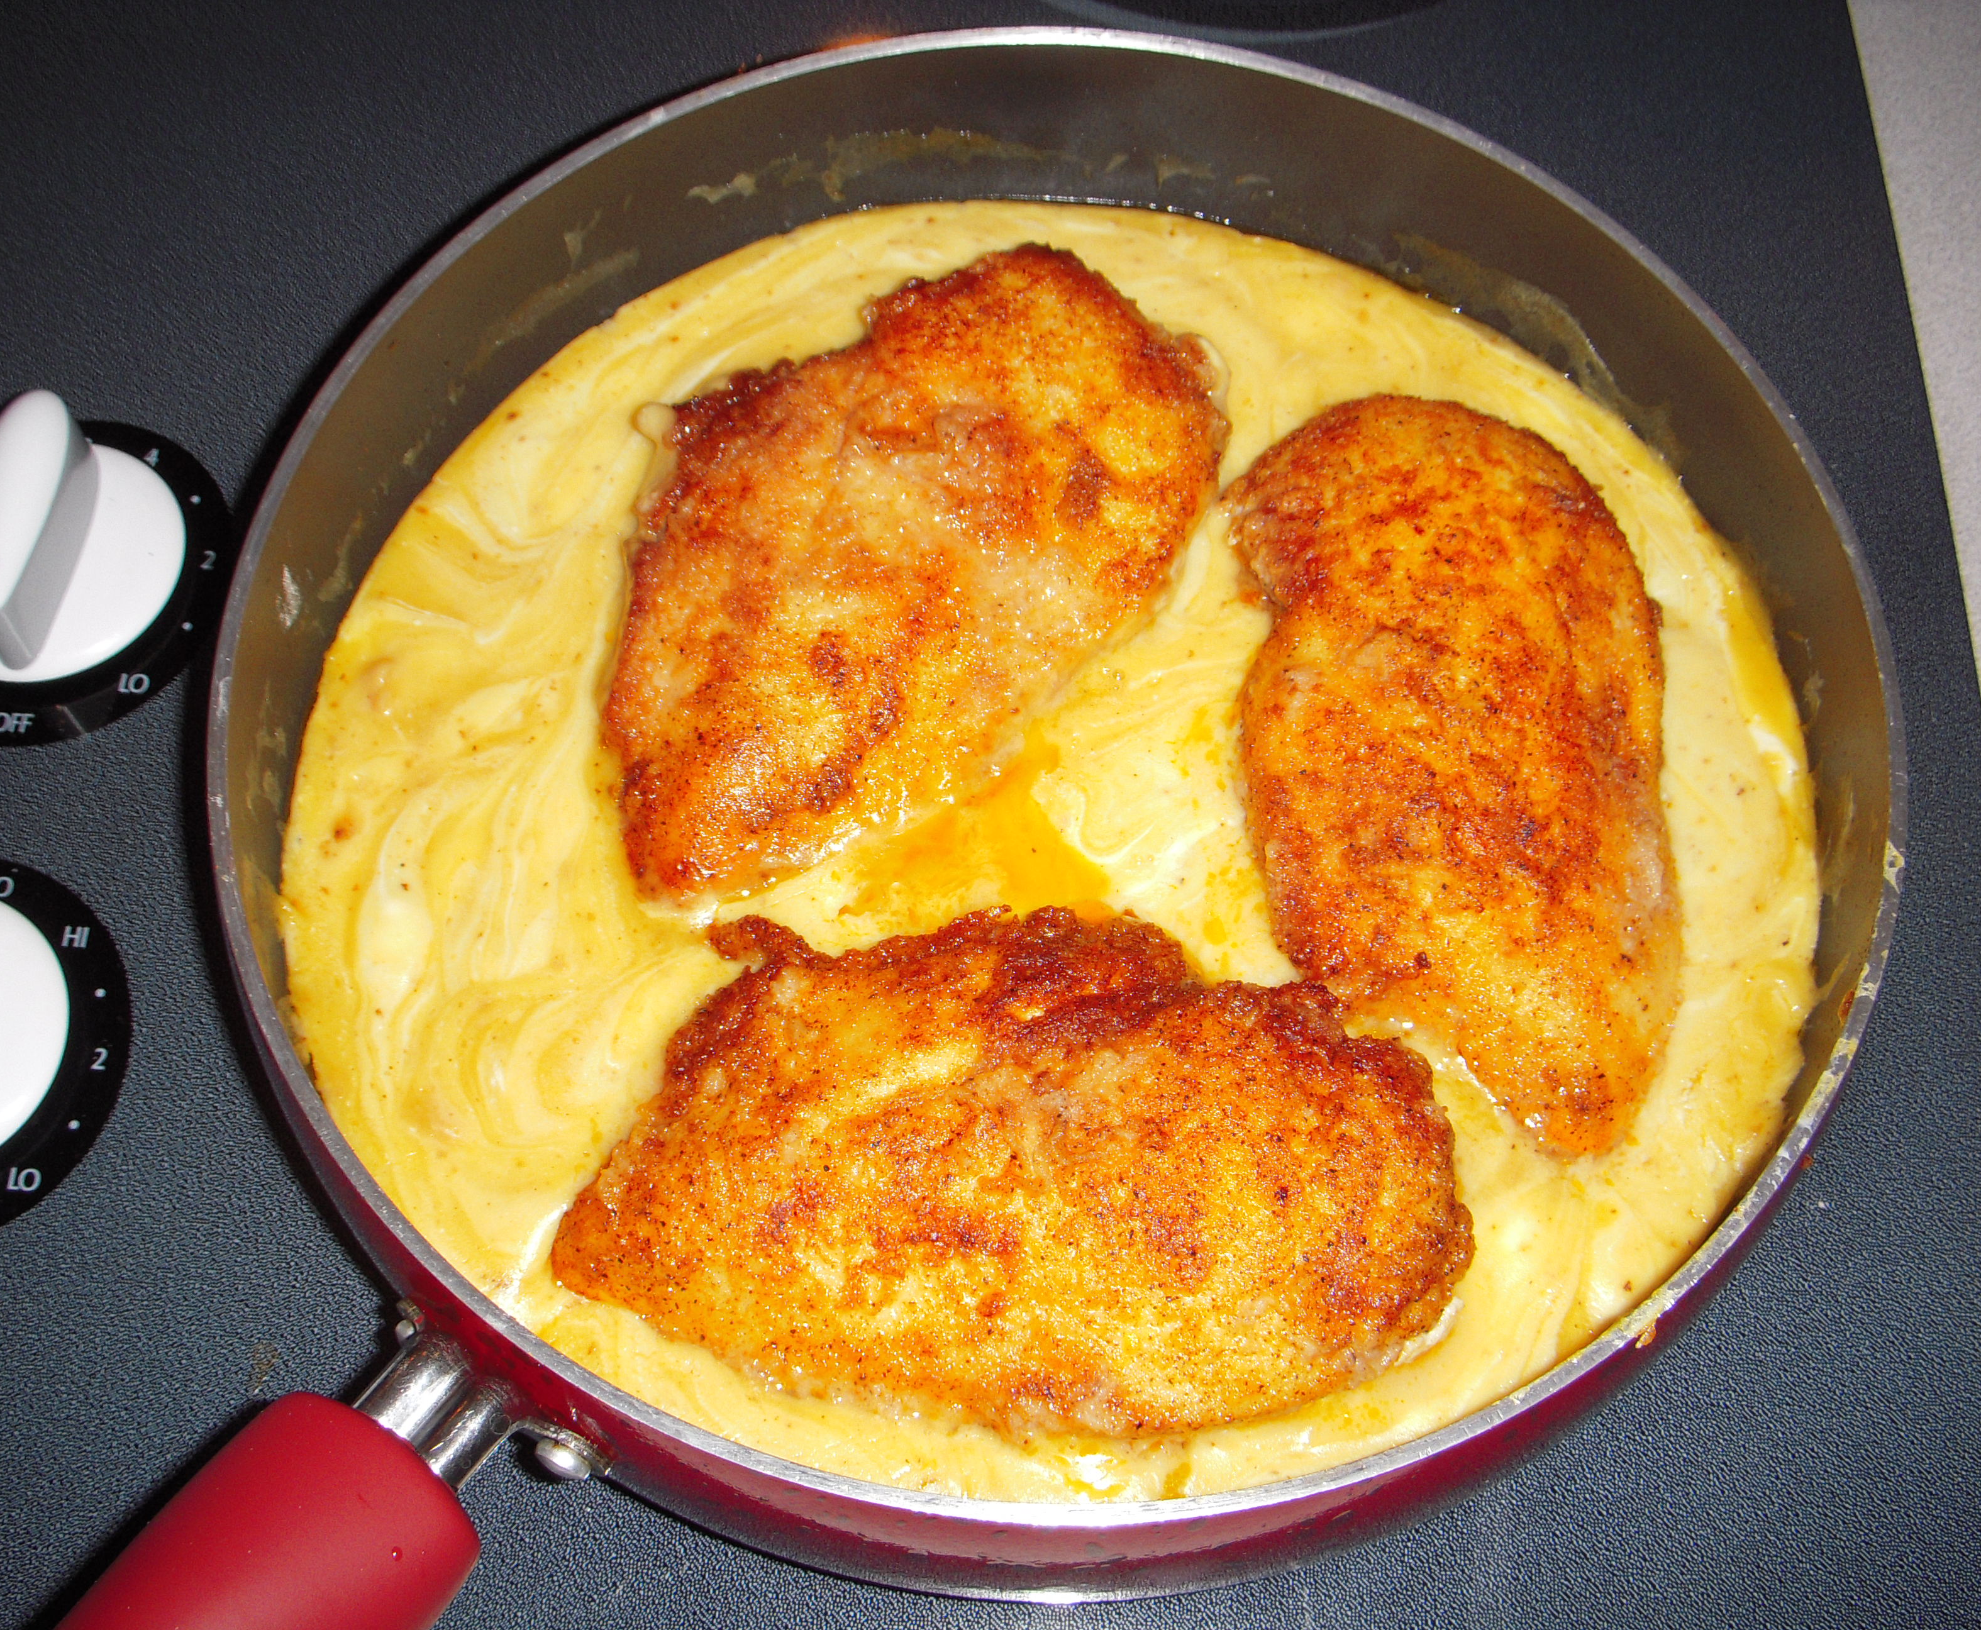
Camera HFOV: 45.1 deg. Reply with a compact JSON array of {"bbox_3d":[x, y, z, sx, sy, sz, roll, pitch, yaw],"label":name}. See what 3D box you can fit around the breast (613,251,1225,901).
[{"bbox_3d":[-0.026,-0.052,0.483,0.111,0.026,0.169,32,68,16],"label":"breast"}]

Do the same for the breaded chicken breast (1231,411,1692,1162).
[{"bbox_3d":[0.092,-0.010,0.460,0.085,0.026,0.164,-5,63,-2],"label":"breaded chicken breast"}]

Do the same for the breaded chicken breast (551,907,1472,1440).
[{"bbox_3d":[0.005,0.063,0.424,0.158,0.026,0.097,4,63,2],"label":"breaded chicken breast"}]

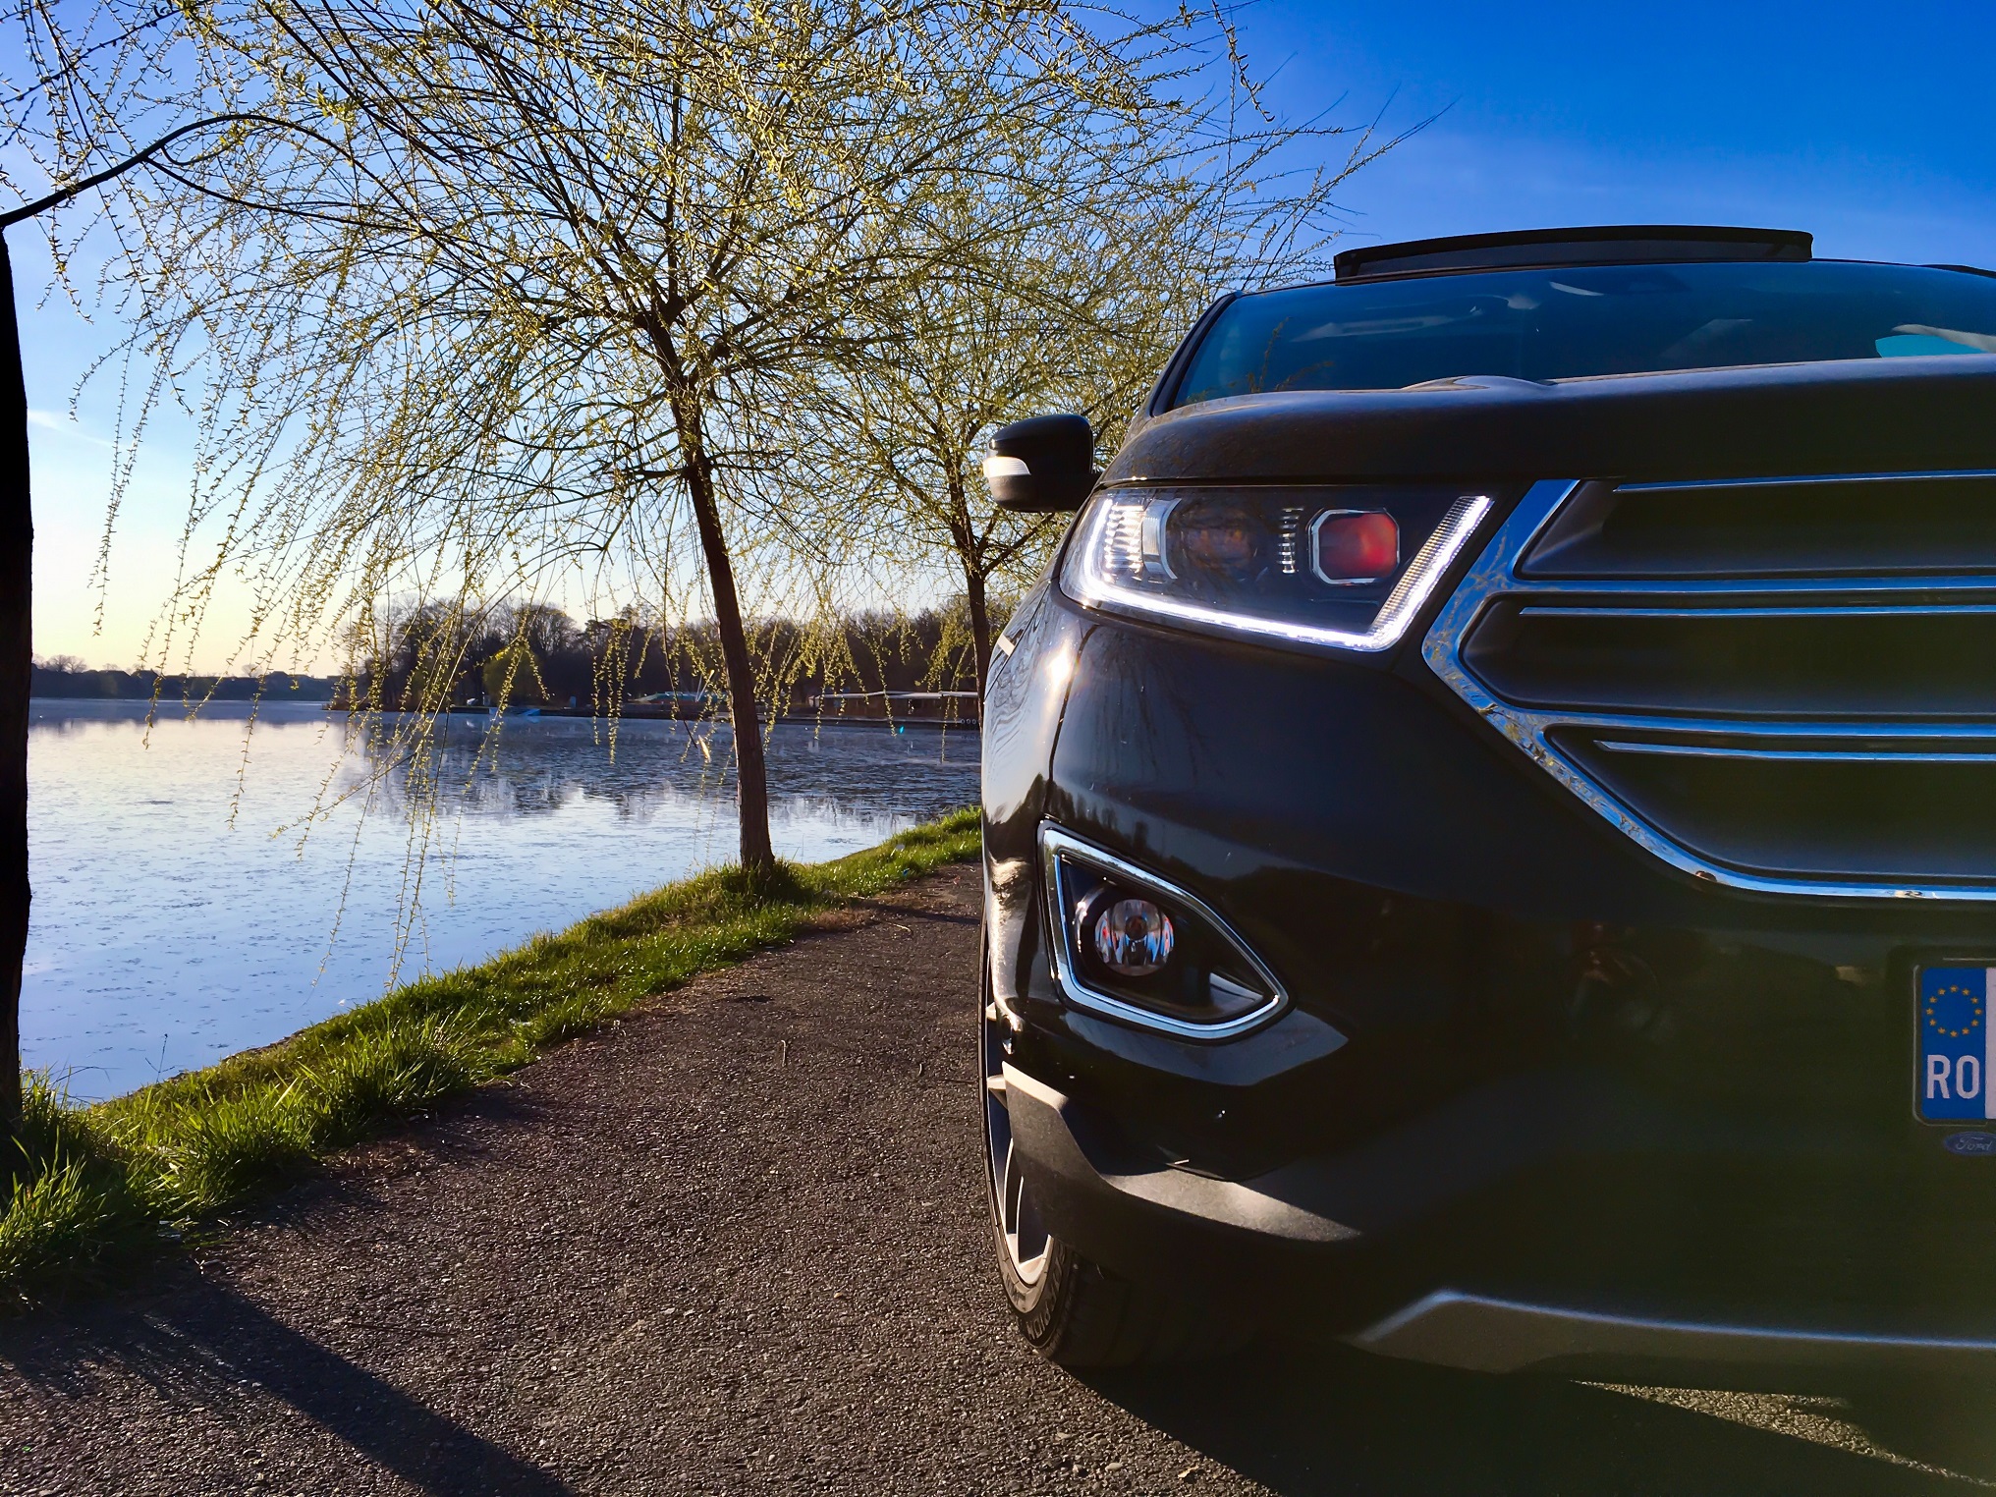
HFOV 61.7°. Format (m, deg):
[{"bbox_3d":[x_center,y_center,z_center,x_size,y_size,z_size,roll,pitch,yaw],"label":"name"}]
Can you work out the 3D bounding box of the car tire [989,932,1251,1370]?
[{"bbox_3d":[0.152,0.404,2.165,0.250,0.735,0.735,0,2,-10],"label":"car tire"}]

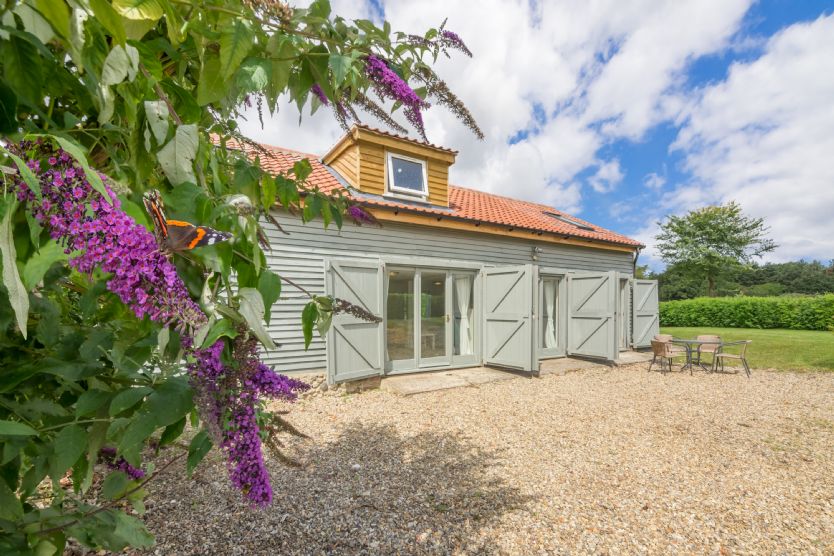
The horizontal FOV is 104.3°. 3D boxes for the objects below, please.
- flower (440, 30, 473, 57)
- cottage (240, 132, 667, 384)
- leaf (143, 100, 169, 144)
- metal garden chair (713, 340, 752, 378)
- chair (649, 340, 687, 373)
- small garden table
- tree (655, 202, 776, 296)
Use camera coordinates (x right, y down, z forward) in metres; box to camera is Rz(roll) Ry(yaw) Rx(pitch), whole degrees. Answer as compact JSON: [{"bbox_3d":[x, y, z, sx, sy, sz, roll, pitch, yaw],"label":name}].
[{"bbox_3d":[0.091,-0.518,0.720,0.078,0.024,0.024,31,-57,-15],"label":"flower"},{"bbox_3d":[-0.089,-0.503,10.794,13.998,5.861,7.072,2,-5,-28],"label":"cottage"},{"bbox_3d":[-0.387,-0.230,0.480,0.032,0.060,0.012,-8,25,-36],"label":"leaf"},{"bbox_3d":[7.053,1.761,7.243,0.560,0.770,0.600,5,-7,-44],"label":"metal garden chair"},{"bbox_3d":[5.657,1.769,7.340,0.600,0.770,0.560,1,-5,-10],"label":"chair"},{"bbox_3d":[6.345,1.806,7.434,0.850,0.710,0.850,-4,-6,40],"label":"small garden table"},{"bbox_3d":[24.769,-1.261,27.193,8.200,10.042,8.200,-4,-6,42],"label":"tree"}]

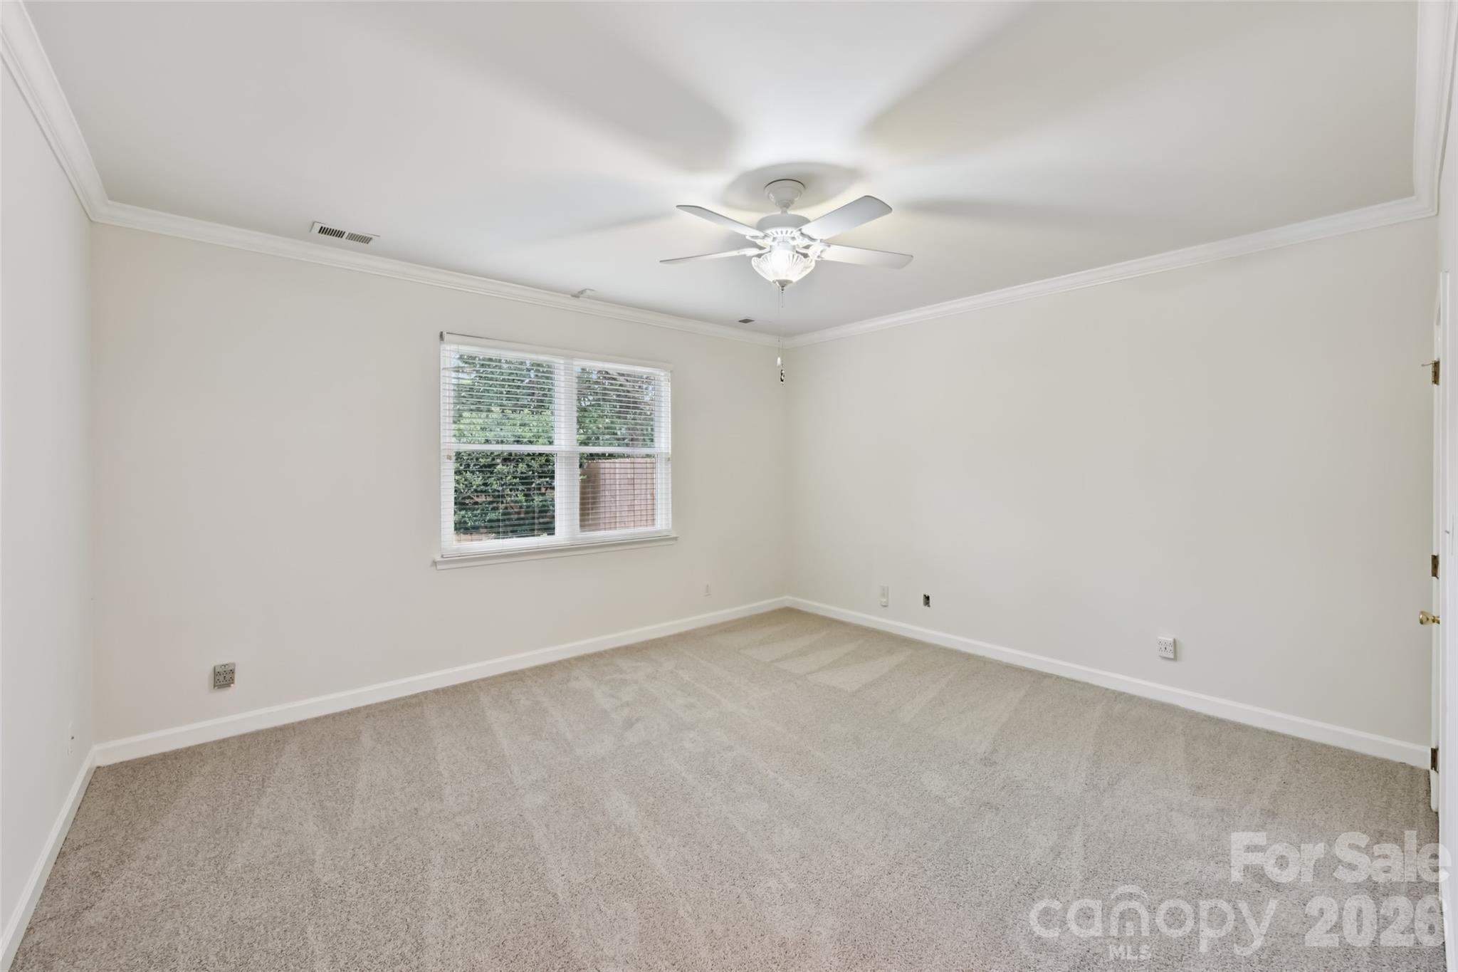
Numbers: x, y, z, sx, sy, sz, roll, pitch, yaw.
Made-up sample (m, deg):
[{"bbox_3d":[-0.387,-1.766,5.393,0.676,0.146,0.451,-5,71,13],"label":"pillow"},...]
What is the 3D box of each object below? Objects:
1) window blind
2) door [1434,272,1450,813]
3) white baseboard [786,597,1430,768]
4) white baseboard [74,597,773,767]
[{"bbox_3d":[-1.208,-0.296,4.358,1.840,1.480,0.100,-2,3,-41],"label":"window blind"},{"bbox_3d":[2.713,0.340,2.152,0.800,2.080,0.050,-2,3,-41],"label":"door"},{"bbox_3d":[1.976,1.250,4.319,0.018,0.112,4.210,-2,3,-41],"label":"white baseboard"},{"bbox_3d":[-1.237,1.255,4.338,4.850,0.112,0.018,-2,3,-41],"label":"white baseboard"}]

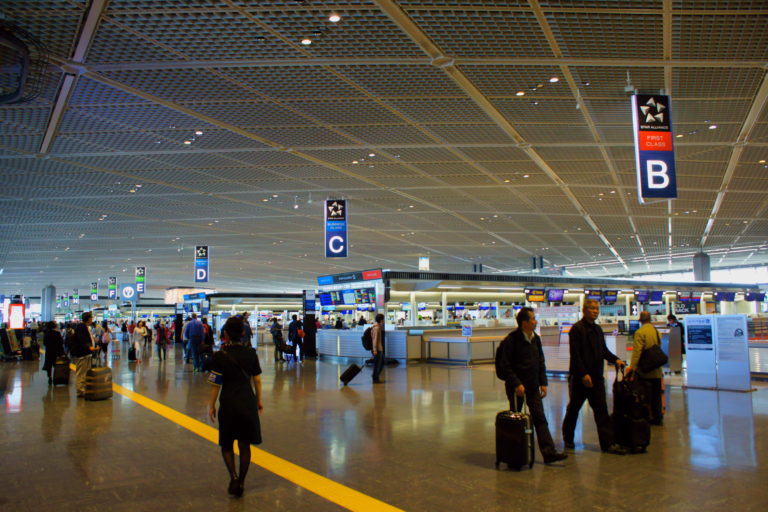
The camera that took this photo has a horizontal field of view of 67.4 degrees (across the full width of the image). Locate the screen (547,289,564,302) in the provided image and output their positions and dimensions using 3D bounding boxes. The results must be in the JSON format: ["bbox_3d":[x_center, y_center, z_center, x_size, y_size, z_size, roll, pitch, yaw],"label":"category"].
[{"bbox_3d":[8.131,1.887,27.307,1.080,0.600,0.130,3,0,-35],"label":"screen"}]

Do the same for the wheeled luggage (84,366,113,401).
[{"bbox_3d":[-5.740,2.555,11.583,0.420,0.640,0.280,0,-7,-3],"label":"wheeled luggage"}]

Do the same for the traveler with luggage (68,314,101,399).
[{"bbox_3d":[-6.545,2.163,12.600,0.620,1.790,0.550,1,-6,-15],"label":"traveler with luggage"}]

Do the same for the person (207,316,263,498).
[{"bbox_3d":[-1.365,1.372,5.270,0.500,1.640,0.380,0,-6,-12],"label":"person"}]

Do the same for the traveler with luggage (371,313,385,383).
[{"bbox_3d":[-0.159,2.365,14.776,0.380,1.750,0.470,1,-7,-7],"label":"traveler with luggage"}]

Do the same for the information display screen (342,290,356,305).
[{"bbox_3d":[-1.553,1.894,26.155,0.120,0.620,1.080,5,-8,-36],"label":"information display screen"}]

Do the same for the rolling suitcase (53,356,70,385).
[{"bbox_3d":[-8.428,2.997,15.104,0.380,0.660,0.260,1,-6,-14],"label":"rolling suitcase"}]

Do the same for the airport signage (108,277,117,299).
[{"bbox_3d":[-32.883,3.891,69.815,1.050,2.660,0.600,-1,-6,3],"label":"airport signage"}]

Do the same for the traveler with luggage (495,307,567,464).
[{"bbox_3d":[1.648,1.428,6.480,0.660,1.700,0.580,-6,-8,38],"label":"traveler with luggage"}]

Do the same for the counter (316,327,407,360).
[{"bbox_3d":[-0.751,3.344,21.501,4.100,1.120,0.900,-6,-8,42],"label":"counter"}]

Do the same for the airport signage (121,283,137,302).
[{"bbox_3d":[-20.367,2.913,45.969,1.180,1.580,0.280,2,-7,-14],"label":"airport signage"}]

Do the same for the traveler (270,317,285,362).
[{"bbox_3d":[-4.210,3.303,22.771,0.450,1.720,0.500,-2,-7,18],"label":"traveler"}]

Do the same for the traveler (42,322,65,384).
[{"bbox_3d":[-8.735,2.552,15.200,0.520,1.640,0.420,1,-7,-21],"label":"traveler"}]

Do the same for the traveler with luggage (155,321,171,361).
[{"bbox_3d":[-9.000,3.429,23.459,0.560,1.600,0.400,1,-6,-17],"label":"traveler with luggage"}]

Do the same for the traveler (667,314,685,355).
[{"bbox_3d":[8.097,2.406,16.000,0.420,1.600,0.480,4,-8,-41],"label":"traveler"}]

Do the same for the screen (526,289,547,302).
[{"bbox_3d":[7.628,1.996,28.962,1.220,0.620,0.150,4,-8,-32],"label":"screen"}]

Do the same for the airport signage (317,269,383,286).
[{"bbox_3d":[-1.434,0.903,23.267,0.180,0.400,4.940,-8,-1,-35],"label":"airport signage"}]

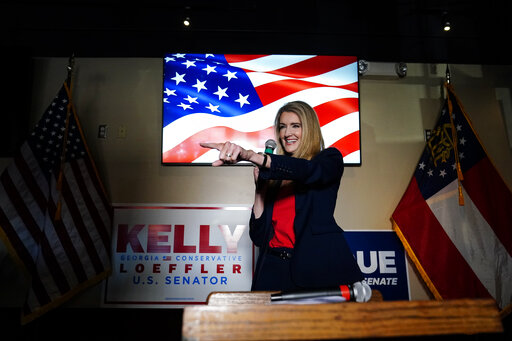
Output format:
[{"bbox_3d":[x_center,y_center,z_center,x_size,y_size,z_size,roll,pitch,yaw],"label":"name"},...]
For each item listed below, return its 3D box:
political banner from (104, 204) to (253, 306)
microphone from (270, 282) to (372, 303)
[{"bbox_3d":[-0.597,0.682,2.755,1.220,0.815,0.020,0,-13,0],"label":"political banner"},{"bbox_3d":[0.163,0.310,0.850,0.252,0.052,0.052,-3,-11,3],"label":"microphone"}]

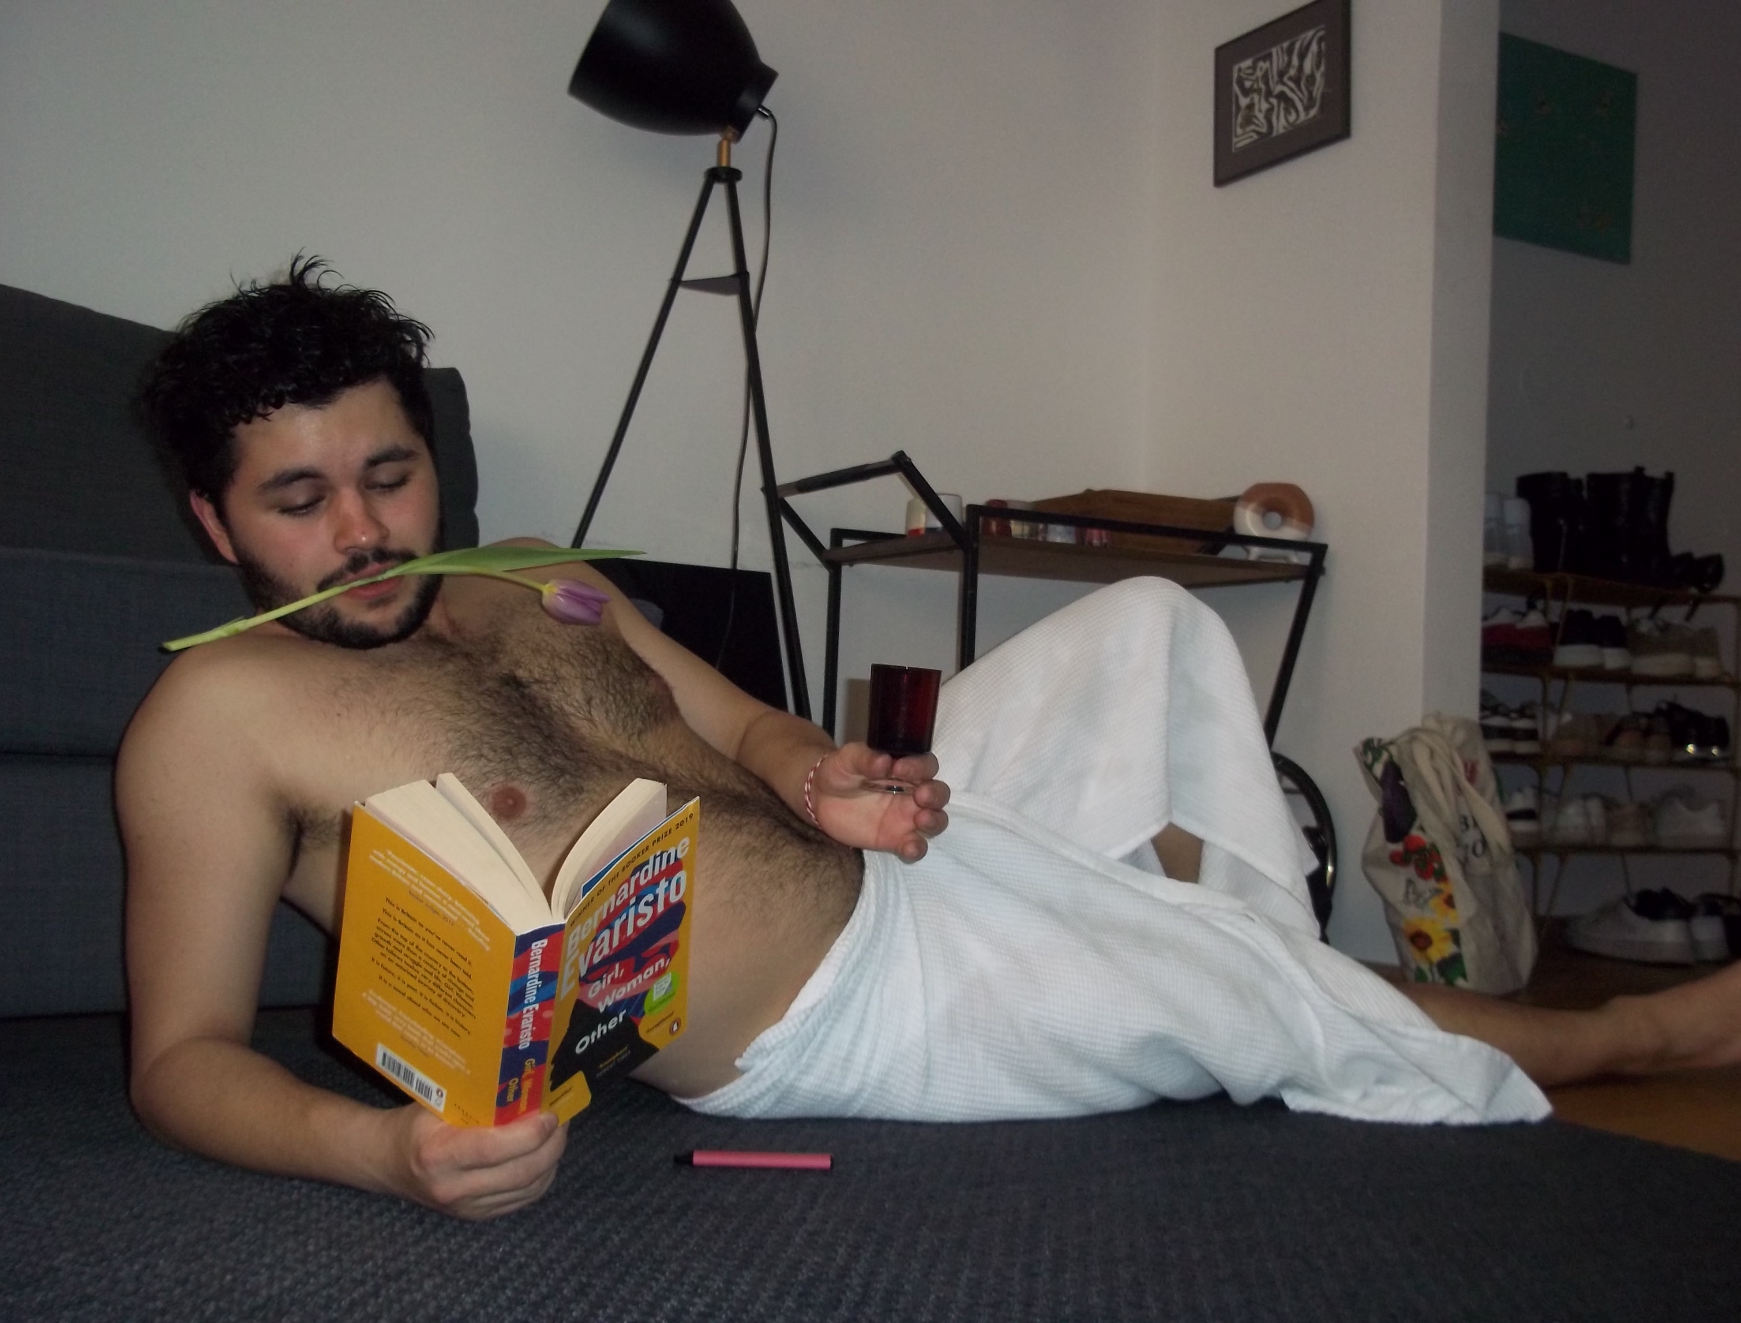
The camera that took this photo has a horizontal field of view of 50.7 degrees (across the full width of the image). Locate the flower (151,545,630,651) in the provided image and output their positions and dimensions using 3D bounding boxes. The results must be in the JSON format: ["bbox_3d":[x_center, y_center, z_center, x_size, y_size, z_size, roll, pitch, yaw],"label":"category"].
[{"bbox_3d":[-0.318,-0.042,1.238,0.315,0.057,0.050,-9,0,-13],"label":"flower"}]

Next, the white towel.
[{"bbox_3d":[0.189,0.152,1.680,0.710,0.460,0.450,3,-3,-7],"label":"white towel"}]

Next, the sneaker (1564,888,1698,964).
[{"bbox_3d":[1.282,0.437,3.103,0.100,0.112,0.280,3,-3,-21],"label":"sneaker"}]

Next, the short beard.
[{"bbox_3d":[-0.361,-0.043,1.275,0.134,0.080,0.088,-13,1,-18],"label":"short beard"}]

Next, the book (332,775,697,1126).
[{"bbox_3d":[-0.202,0.186,1.069,0.206,0.198,0.099,3,41,-14],"label":"book"}]

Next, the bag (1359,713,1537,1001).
[{"bbox_3d":[0.808,0.262,2.578,0.240,0.370,0.180,2,-3,12],"label":"bag"}]

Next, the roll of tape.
[{"bbox_3d":[0.623,-0.220,2.830,0.122,0.118,0.045,3,-3,-6],"label":"roll of tape"}]

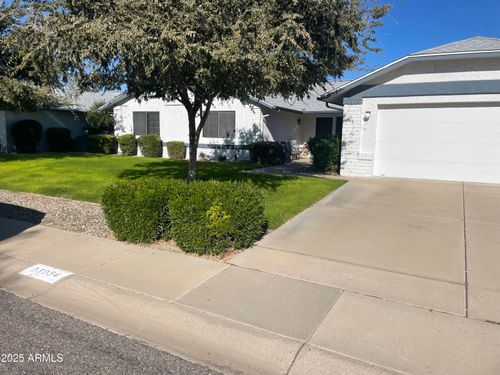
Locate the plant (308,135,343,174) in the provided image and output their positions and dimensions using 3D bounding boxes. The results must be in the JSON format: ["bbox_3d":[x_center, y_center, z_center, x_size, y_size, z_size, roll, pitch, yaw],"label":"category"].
[{"bbox_3d":[2.535,-1.092,12.168,1.200,1.210,1.200,5,10,28],"label":"plant"}]

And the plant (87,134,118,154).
[{"bbox_3d":[-7.121,-2.095,18.206,1.500,0.960,1.200,5,10,28],"label":"plant"}]

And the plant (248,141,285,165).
[{"bbox_3d":[0.679,-1.393,14.655,1.400,0.890,1.200,5,10,28],"label":"plant"}]

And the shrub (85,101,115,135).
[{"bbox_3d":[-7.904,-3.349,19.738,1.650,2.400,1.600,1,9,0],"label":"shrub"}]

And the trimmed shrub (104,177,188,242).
[{"bbox_3d":[-1.755,0.361,6.379,1.280,0.910,1.220,5,10,28],"label":"trimmed shrub"}]

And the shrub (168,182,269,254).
[{"bbox_3d":[-0.476,0.421,6.001,1.380,0.940,1.300,1,9,0],"label":"shrub"}]

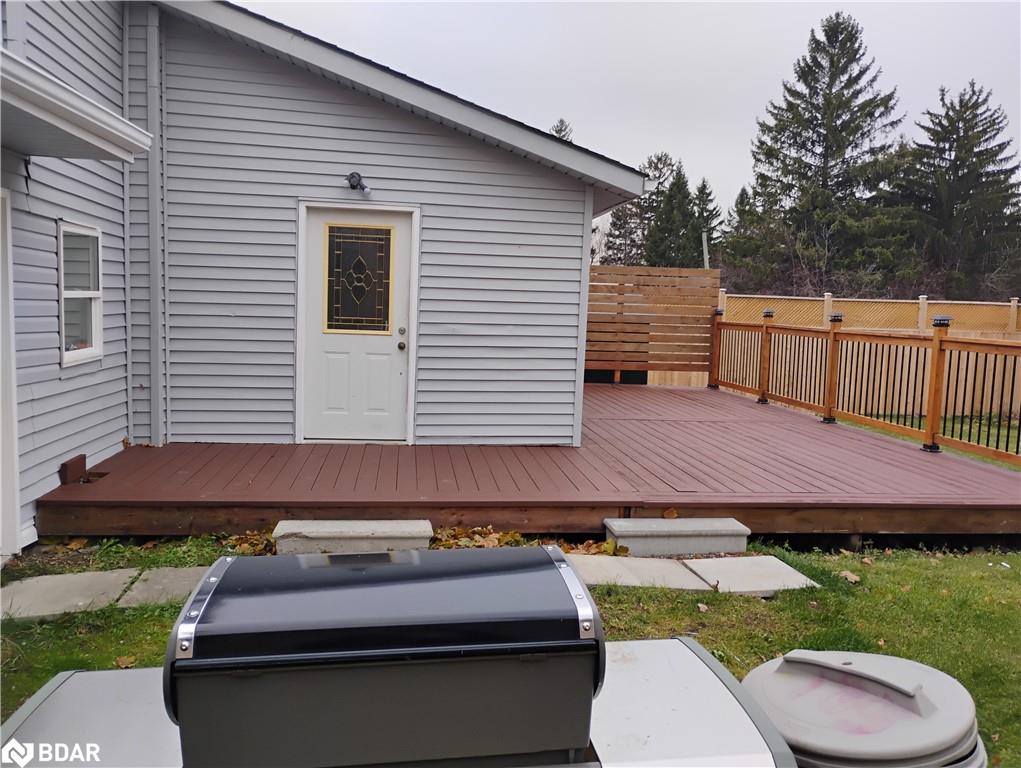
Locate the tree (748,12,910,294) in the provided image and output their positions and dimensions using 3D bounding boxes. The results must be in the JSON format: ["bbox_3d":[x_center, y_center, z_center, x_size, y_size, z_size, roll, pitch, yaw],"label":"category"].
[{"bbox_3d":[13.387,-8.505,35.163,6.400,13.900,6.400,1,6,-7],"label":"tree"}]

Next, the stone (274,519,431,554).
[{"bbox_3d":[-0.992,0.996,5.266,0.945,0.170,0.325,1,6,-7],"label":"stone"}]

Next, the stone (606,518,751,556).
[{"bbox_3d":[1.112,1.030,5.546,0.910,0.170,0.330,1,6,-7],"label":"stone"}]

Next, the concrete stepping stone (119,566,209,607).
[{"bbox_3d":[-1.809,1.146,4.644,0.610,0.050,0.570,1,6,-12],"label":"concrete stepping stone"}]

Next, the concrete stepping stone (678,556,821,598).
[{"bbox_3d":[1.467,1.187,5.085,0.635,0.050,0.580,1,6,-12],"label":"concrete stepping stone"}]

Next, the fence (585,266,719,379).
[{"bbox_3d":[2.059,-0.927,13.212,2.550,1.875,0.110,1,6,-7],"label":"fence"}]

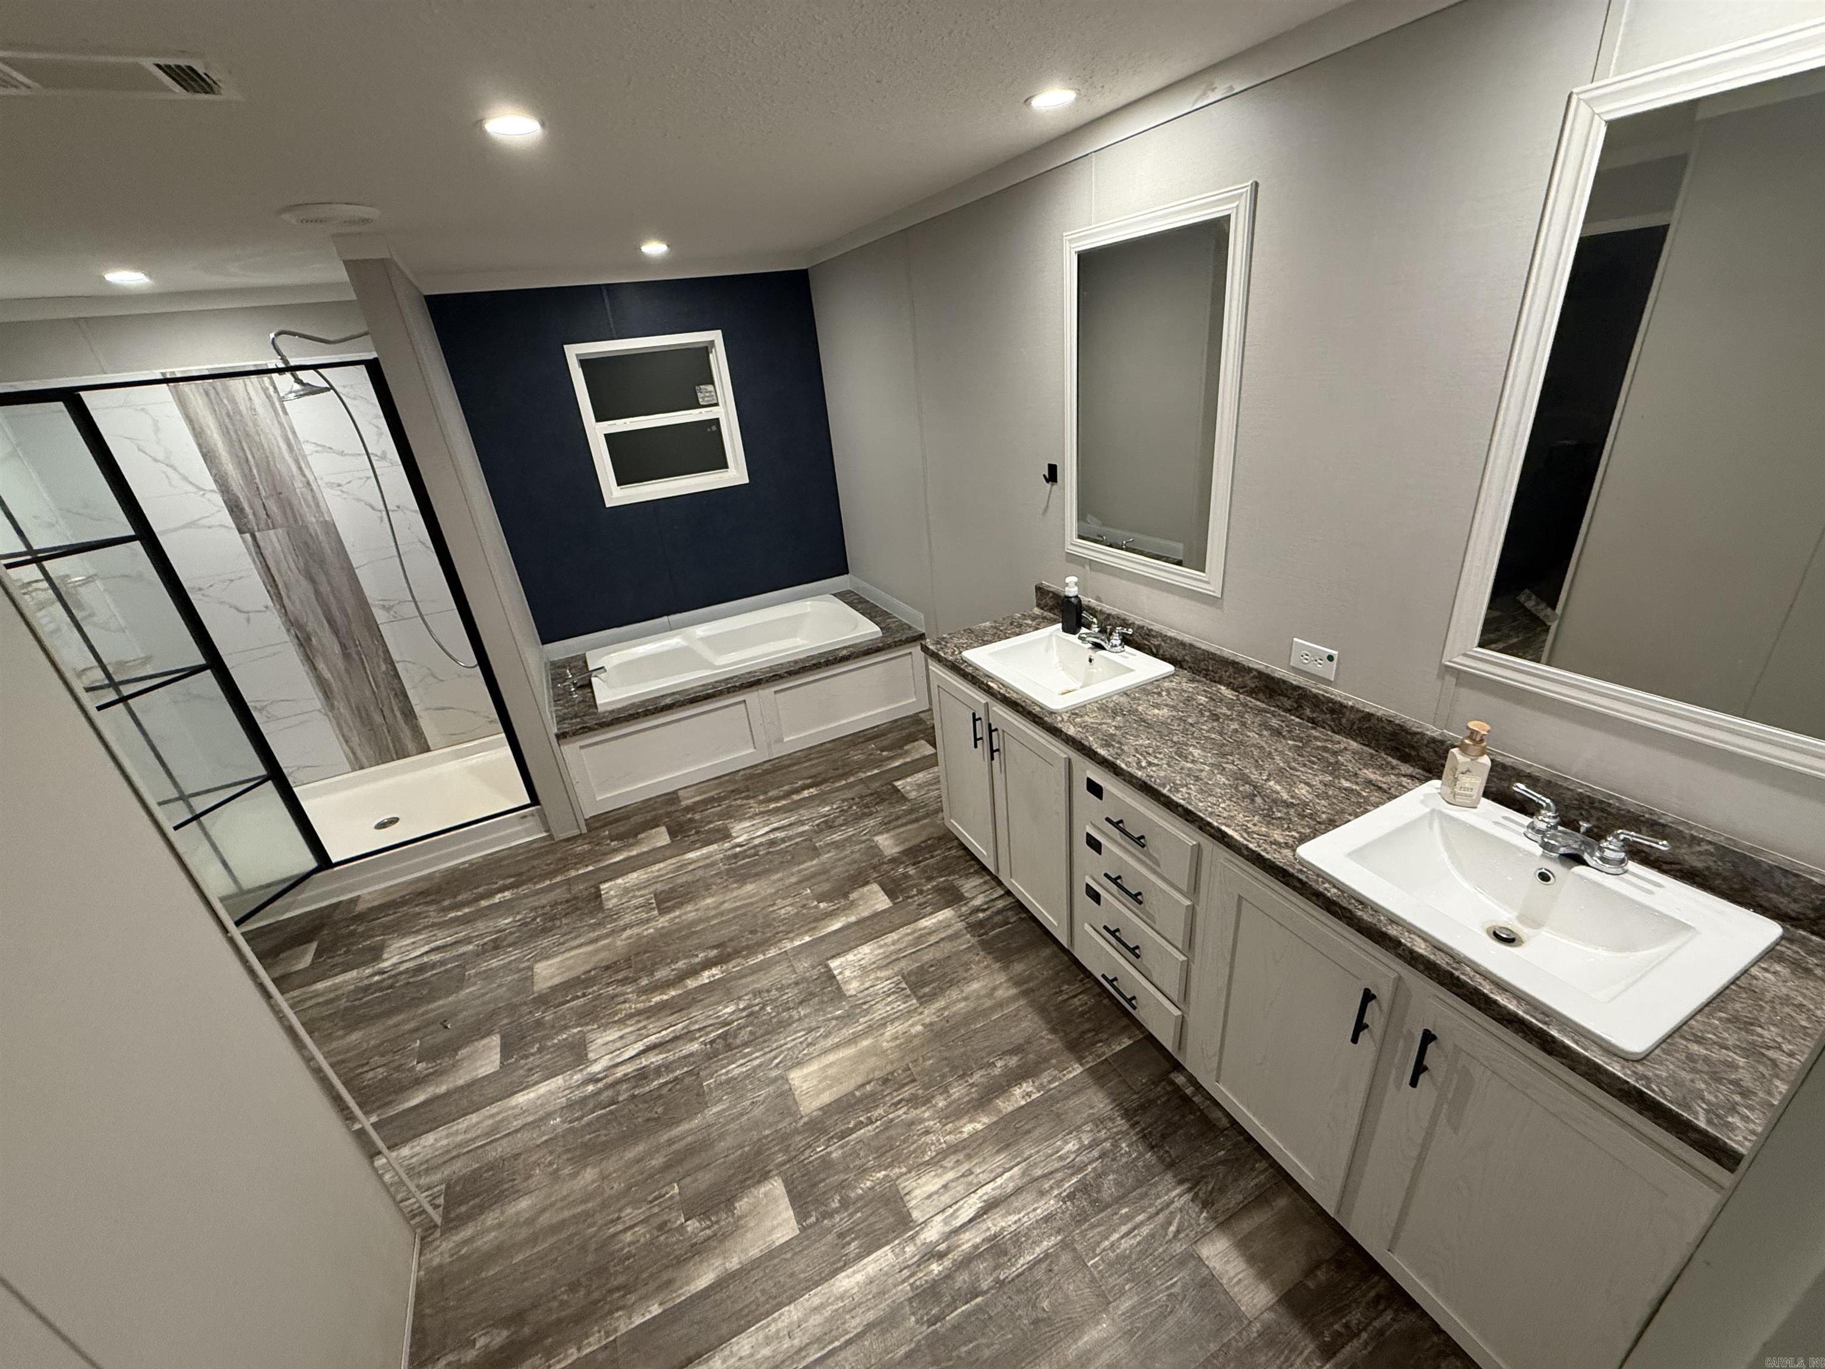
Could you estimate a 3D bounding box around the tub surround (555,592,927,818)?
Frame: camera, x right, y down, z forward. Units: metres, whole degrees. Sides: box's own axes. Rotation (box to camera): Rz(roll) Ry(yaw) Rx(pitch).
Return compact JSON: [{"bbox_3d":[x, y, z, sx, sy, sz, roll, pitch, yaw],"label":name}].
[{"bbox_3d":[-0.996,-0.001,4.253,1.876,0.467,1.113,-17,27,-21],"label":"tub surround"}]

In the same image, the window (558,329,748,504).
[{"bbox_3d":[-1.386,-1.480,4.118,0.816,0.825,0.049,-17,27,-21],"label":"window"}]

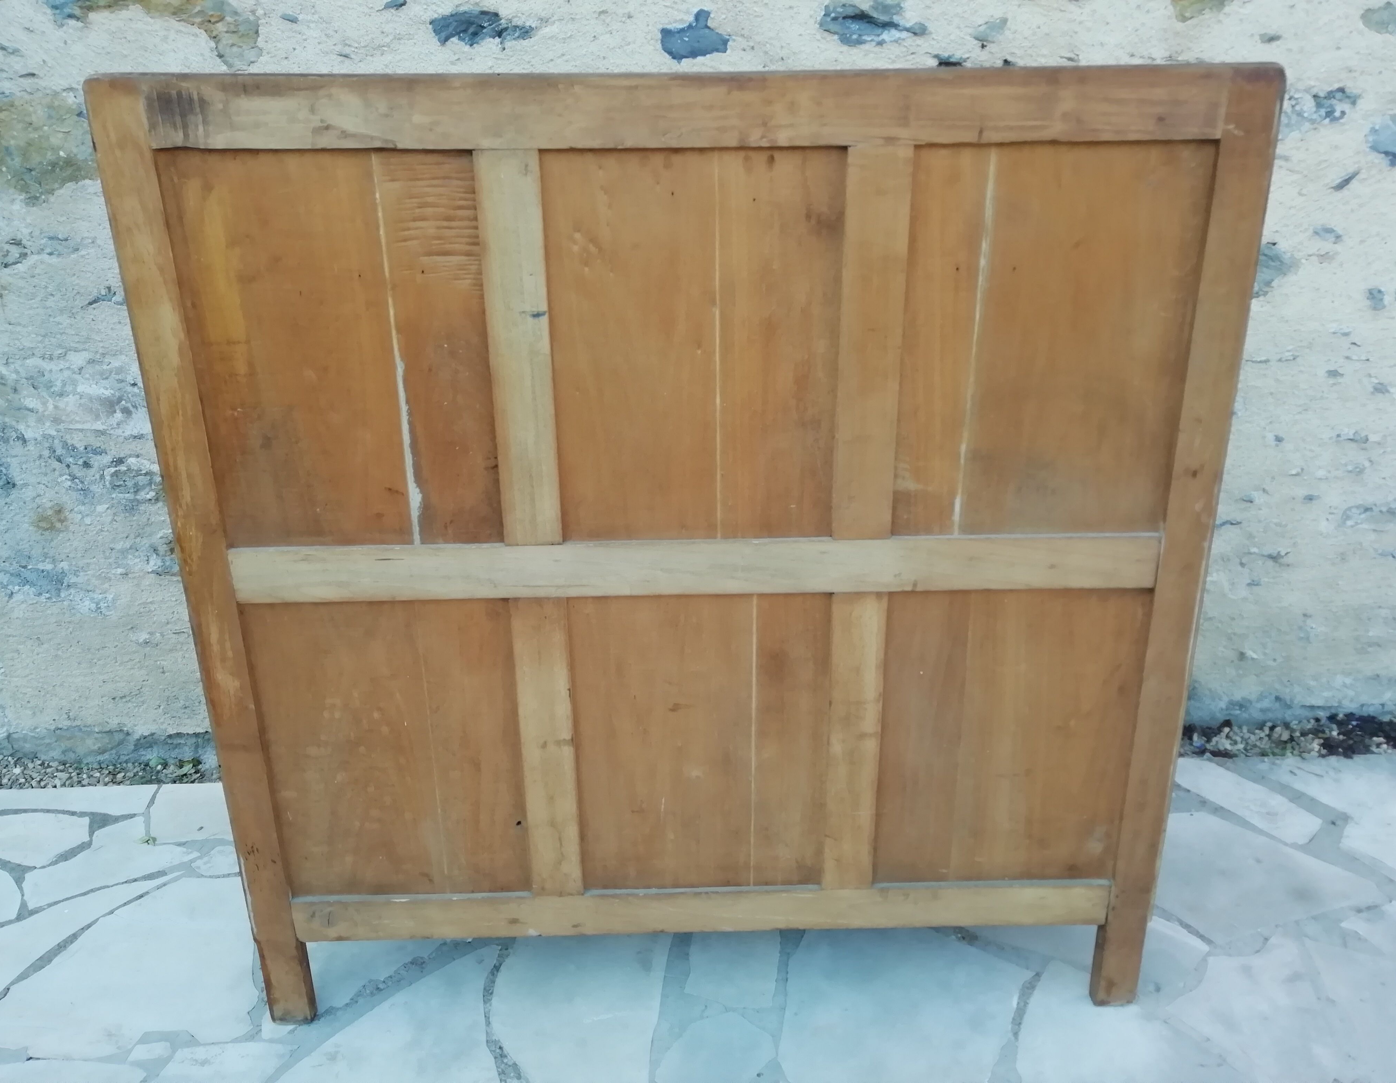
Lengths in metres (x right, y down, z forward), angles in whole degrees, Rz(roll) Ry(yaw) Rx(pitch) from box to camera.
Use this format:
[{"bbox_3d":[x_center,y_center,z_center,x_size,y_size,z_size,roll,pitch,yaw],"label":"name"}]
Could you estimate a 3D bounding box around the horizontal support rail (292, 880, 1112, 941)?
[{"bbox_3d":[0.005,0.544,1.614,1.200,0.072,0.030,-1,21,0],"label":"horizontal support rail"}]

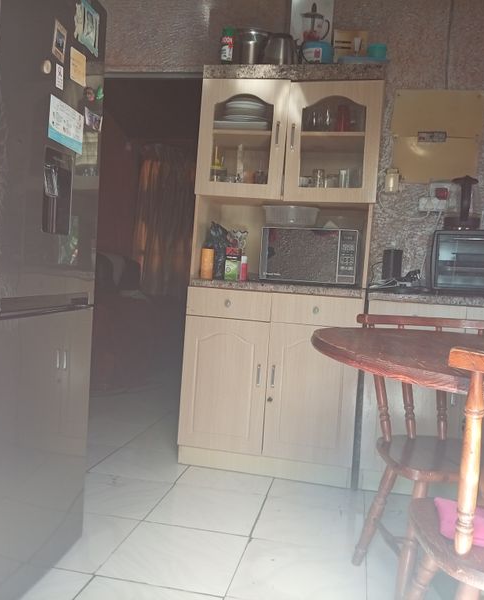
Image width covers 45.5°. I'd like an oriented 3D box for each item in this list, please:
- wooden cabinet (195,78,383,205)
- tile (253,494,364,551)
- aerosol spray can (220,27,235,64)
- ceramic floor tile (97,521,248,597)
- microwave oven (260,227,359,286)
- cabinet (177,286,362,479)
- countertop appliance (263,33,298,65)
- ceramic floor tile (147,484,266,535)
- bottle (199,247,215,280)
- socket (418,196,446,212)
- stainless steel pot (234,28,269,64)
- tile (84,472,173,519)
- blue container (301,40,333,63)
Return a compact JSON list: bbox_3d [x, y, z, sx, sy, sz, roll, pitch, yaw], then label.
[{"bbox_3d":[0.243,-0.731,2.813,0.824,0.533,0.428,4,2,11],"label":"wooden cabinet"},{"bbox_3d":[0.268,0.859,2.223,0.406,0.010,0.406,4,2,11],"label":"tile"},{"bbox_3d":[-0.070,-1.191,2.763,0.059,0.223,0.060,4,2,0],"label":"aerosol spray can"},{"bbox_3d":[-0.207,0.834,1.881,0.400,0.010,0.400,4,2,11],"label":"ceramic floor tile"},{"bbox_3d":[0.344,-0.202,2.855,0.440,0.257,0.350,4,2,11],"label":"microwave oven"},{"bbox_3d":[0.163,0.388,2.882,0.811,0.860,0.465,4,2,11],"label":"cabinet"},{"bbox_3d":[0.185,-1.155,2.731,0.172,0.186,0.140,4,2,11],"label":"countertop appliance"},{"bbox_3d":[-0.130,0.824,2.273,0.400,0.010,0.400,4,2,11],"label":"ceramic floor tile"},{"bbox_3d":[-0.169,-0.176,2.806,0.064,0.156,0.064,4,2,0],"label":"bottle"},{"bbox_3d":[0.953,-0.479,2.891,0.126,0.068,0.042,4,2,11],"label":"socket"},{"bbox_3d":[0.051,-1.180,2.787,0.163,0.214,0.163,4,2,11],"label":"stainless steel pot"},{"bbox_3d":[-0.527,0.803,2.378,0.406,0.010,0.406,4,2,11],"label":"tile"},{"bbox_3d":[0.357,-1.133,2.749,0.149,0.131,0.149,4,2,11],"label":"blue container"}]

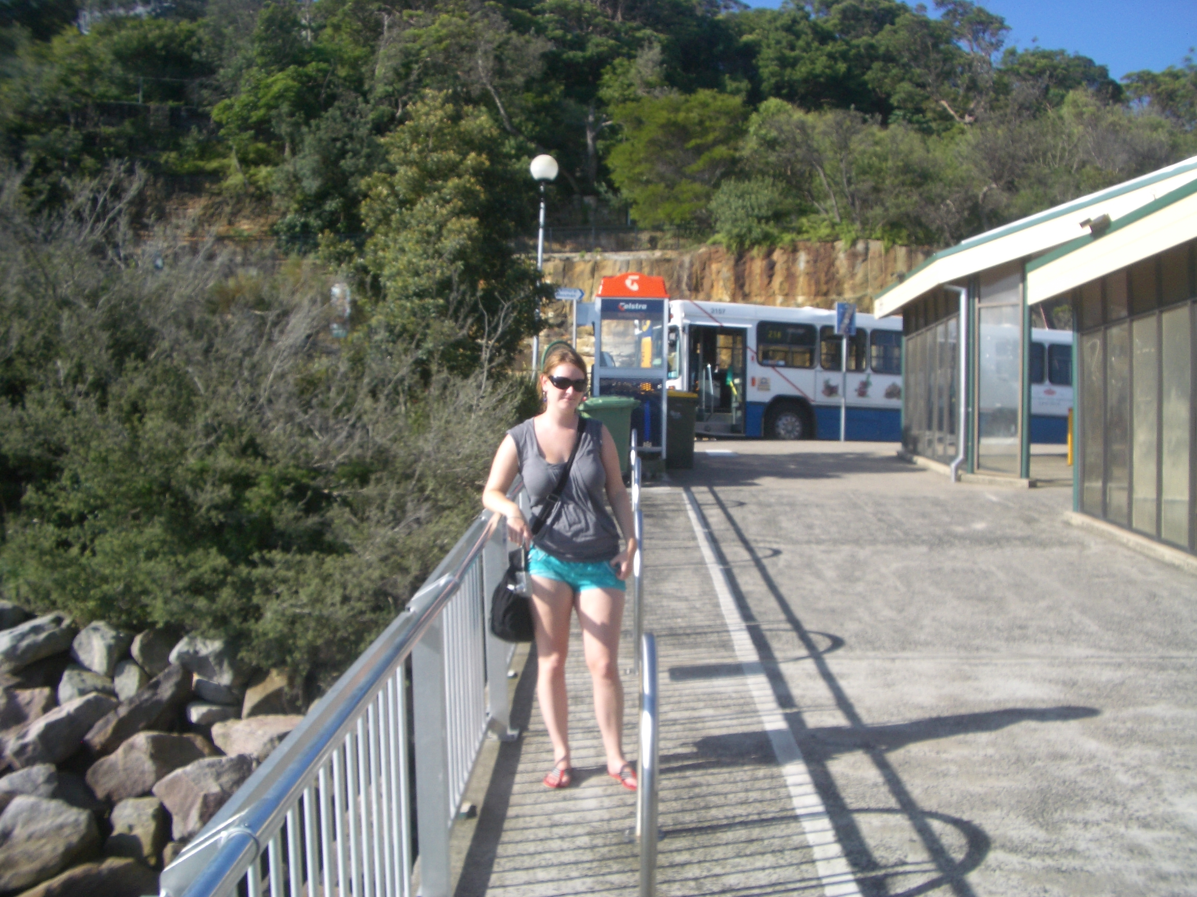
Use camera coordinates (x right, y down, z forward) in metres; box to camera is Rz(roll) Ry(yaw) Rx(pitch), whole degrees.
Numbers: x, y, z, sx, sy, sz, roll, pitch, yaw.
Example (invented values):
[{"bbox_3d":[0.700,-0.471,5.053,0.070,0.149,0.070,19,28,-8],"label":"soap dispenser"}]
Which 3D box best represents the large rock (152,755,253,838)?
[{"bbox_3d":[-2.933,2.626,9.050,0.820,0.560,0.680,1,2,-11],"label":"large rock"}]

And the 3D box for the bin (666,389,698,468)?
[{"bbox_3d":[1.058,-0.253,16.400,0.580,1.070,0.720,2,2,3],"label":"bin"}]

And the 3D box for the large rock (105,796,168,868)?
[{"bbox_3d":[-3.432,2.855,9.000,0.460,0.480,0.450,-1,5,-14],"label":"large rock"}]

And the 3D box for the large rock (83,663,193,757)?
[{"bbox_3d":[-3.882,2.211,10.200,0.920,0.660,0.650,1,2,-11],"label":"large rock"}]

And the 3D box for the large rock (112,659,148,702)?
[{"bbox_3d":[-4.177,2.074,10.800,0.330,0.360,0.360,-1,5,-14],"label":"large rock"}]

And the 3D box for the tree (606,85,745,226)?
[{"bbox_3d":[3.187,-12.112,50.000,5.700,5.600,5.200,0,4,0],"label":"tree"}]

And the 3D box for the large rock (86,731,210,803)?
[{"bbox_3d":[-3.527,2.507,9.500,0.950,0.520,0.700,-1,5,-14],"label":"large rock"}]

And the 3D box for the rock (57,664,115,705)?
[{"bbox_3d":[-4.577,2.115,10.800,0.500,0.370,0.450,-1,5,-14],"label":"rock"}]

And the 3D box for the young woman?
[{"bbox_3d":[-0.160,0.442,4.651,0.580,1.690,0.400,0,4,-5],"label":"young woman"}]

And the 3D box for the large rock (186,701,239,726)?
[{"bbox_3d":[-3.283,2.264,10.300,0.460,0.250,0.380,1,2,-11],"label":"large rock"}]

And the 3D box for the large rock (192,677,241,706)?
[{"bbox_3d":[-3.354,2.142,10.600,0.450,0.270,0.380,1,2,-11],"label":"large rock"}]

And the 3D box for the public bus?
[{"bbox_3d":[6.851,-1.548,28.638,12.000,3.050,2.500,1,4,-19],"label":"public bus"}]

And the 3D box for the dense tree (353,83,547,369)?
[{"bbox_3d":[-2.105,-2.747,17.300,2.600,4.600,2.400,2,2,0],"label":"dense tree"}]

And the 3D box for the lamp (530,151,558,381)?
[{"bbox_3d":[-0.959,-2.301,19.400,0.450,4.850,0.450,2,2,0],"label":"lamp"}]

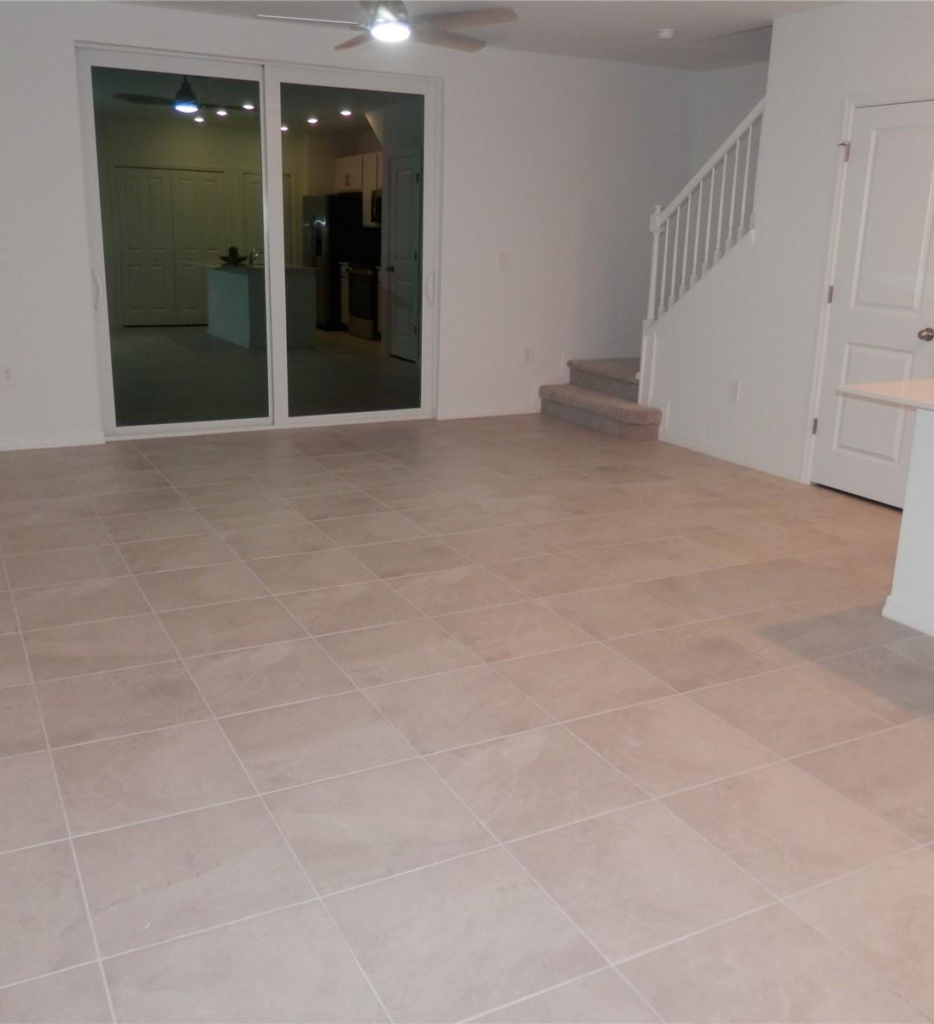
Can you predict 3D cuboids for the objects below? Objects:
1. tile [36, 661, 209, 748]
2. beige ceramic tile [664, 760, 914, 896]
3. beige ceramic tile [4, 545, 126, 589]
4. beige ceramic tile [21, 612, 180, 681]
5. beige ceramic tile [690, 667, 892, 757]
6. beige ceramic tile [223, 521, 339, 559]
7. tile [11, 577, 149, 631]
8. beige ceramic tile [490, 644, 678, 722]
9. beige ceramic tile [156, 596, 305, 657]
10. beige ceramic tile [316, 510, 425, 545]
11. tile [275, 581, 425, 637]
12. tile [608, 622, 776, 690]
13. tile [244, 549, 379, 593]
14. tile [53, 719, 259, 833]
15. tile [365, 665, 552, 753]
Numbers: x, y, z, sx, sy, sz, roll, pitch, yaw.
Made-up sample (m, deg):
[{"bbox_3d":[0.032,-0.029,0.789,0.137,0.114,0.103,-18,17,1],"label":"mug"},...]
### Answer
[{"bbox_3d":[-1.050,0.579,3.007,0.452,0.010,0.452,-7,18,-27],"label":"tile"},{"bbox_3d":[0.786,0.775,2.449,0.449,0.010,0.449,-7,18,-27],"label":"beige ceramic tile"},{"bbox_3d":[-1.677,0.231,4.134,0.453,0.012,0.448,-7,18,-27],"label":"beige ceramic tile"},{"bbox_3d":[-1.252,0.462,3.372,0.449,0.010,0.449,-7,18,-27],"label":"beige ceramic tile"},{"bbox_3d":[0.989,0.621,3.070,0.453,0.010,0.447,-7,18,-27],"label":"beige ceramic tile"},{"bbox_3d":[-0.869,0.138,4.552,0.449,0.010,0.449,-7,18,-27],"label":"beige ceramic tile"},{"bbox_3d":[-1.463,0.348,3.756,0.449,0.010,0.449,-7,18,-27],"label":"tile"},{"bbox_3d":[0.369,0.555,3.243,0.452,0.010,0.452,-7,18,-27],"label":"beige ceramic tile"},{"bbox_3d":[-0.860,0.417,3.600,0.452,0.010,0.452,-7,18,-27],"label":"beige ceramic tile"},{"bbox_3d":[-0.465,0.088,4.762,0.453,0.012,0.448,-7,18,-27],"label":"beige ceramic tile"},{"bbox_3d":[-0.449,0.368,3.793,0.453,0.012,0.448,-7,18,-27],"label":"tile"},{"bbox_3d":[0.773,0.500,3.423,0.449,0.010,0.449,-7,18,-27],"label":"tile"},{"bbox_3d":[-0.657,0.252,4.173,0.453,0.010,0.447,-7,18,-27],"label":"tile"},{"bbox_3d":[-0.832,0.690,2.602,0.449,0.010,0.449,-7,18,-27],"label":"tile"},{"bbox_3d":[-0.028,0.600,3.033,0.453,0.010,0.447,-7,18,-27],"label":"tile"}]

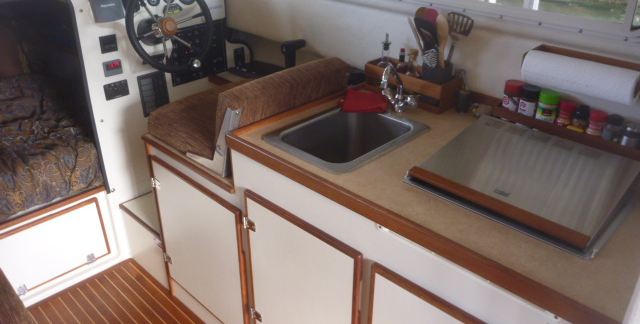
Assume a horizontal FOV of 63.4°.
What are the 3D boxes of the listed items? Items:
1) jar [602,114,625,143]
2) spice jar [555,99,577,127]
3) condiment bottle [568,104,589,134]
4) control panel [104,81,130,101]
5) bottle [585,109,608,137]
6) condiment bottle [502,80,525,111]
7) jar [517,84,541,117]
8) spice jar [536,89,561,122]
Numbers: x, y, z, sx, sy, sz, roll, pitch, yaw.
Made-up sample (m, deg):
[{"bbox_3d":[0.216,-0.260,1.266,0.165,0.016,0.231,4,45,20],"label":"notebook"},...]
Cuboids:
[{"bbox_3d":[0.763,-0.078,1.358,0.048,0.087,0.048,25,37,37],"label":"jar"},{"bbox_3d":[0.705,-0.129,1.484,0.044,0.099,0.044,25,37,37],"label":"spice jar"},{"bbox_3d":[0.706,-0.106,1.405,0.045,0.090,0.045,25,37,37],"label":"condiment bottle"},{"bbox_3d":[-0.825,-0.291,2.107,0.020,0.067,0.100,25,37,37],"label":"control panel"},{"bbox_3d":[0.735,-0.091,1.382,0.047,0.087,0.047,25,37,37],"label":"bottle"},{"bbox_3d":[0.564,-0.182,1.519,0.056,0.110,0.056,1,29,0],"label":"condiment bottle"},{"bbox_3d":[0.600,-0.162,1.490,0.056,0.104,0.056,1,29,0],"label":"jar"},{"bbox_3d":[0.668,-0.150,1.513,0.056,0.111,0.056,25,37,37],"label":"spice jar"}]

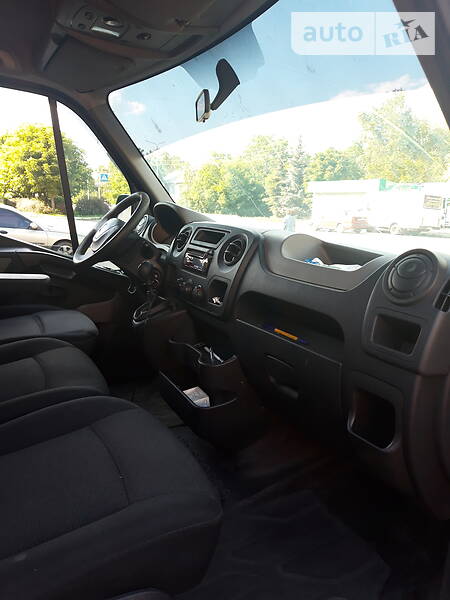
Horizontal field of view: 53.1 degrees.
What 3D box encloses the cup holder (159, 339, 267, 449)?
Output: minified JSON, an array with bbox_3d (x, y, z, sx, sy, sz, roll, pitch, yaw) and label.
[{"bbox_3d":[-0.051,0.275,1.460,0.225,0.278,0.300,-8,15,-30],"label":"cup holder"}]

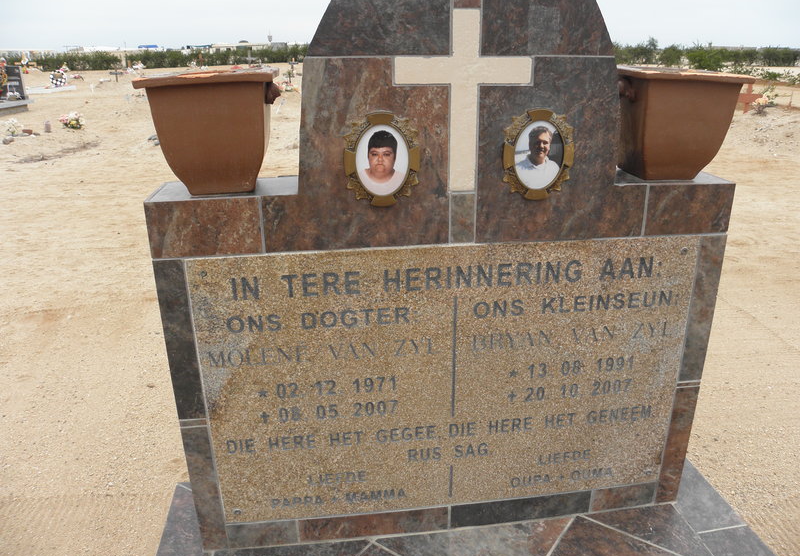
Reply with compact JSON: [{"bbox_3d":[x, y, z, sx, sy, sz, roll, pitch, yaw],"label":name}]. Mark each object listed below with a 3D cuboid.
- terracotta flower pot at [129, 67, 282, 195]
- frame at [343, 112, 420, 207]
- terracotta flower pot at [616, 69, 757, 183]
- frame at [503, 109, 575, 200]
[{"bbox_3d":[-0.325,-0.261,1.081,0.217,0.203,0.217,-3,21,-8],"label":"terracotta flower pot"},{"bbox_3d":[-0.029,-0.202,1.040,0.131,0.162,0.018,-3,21,-7],"label":"frame"},{"bbox_3d":[0.525,-0.306,1.194,0.217,0.203,0.217,-2,21,-4],"label":"terracotta flower pot"},{"bbox_3d":[0.251,-0.217,1.073,0.131,0.162,0.018,-3,21,-7],"label":"frame"}]

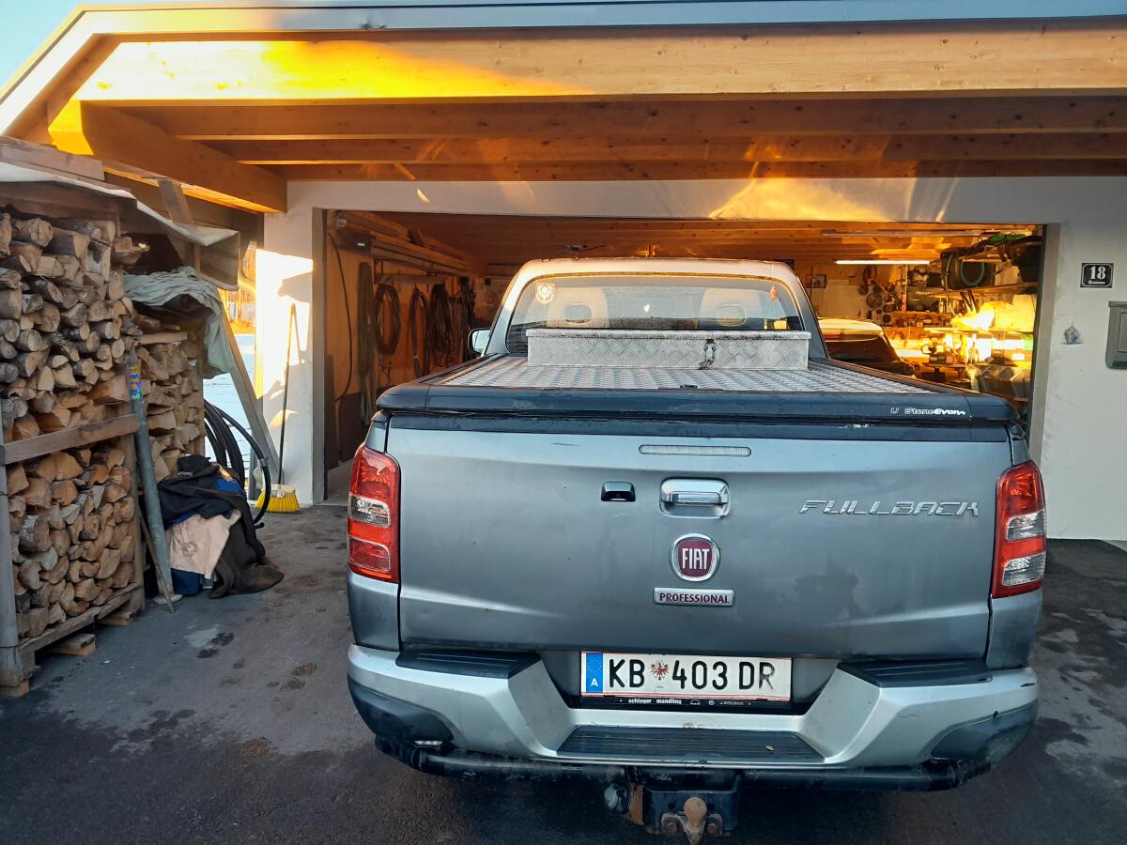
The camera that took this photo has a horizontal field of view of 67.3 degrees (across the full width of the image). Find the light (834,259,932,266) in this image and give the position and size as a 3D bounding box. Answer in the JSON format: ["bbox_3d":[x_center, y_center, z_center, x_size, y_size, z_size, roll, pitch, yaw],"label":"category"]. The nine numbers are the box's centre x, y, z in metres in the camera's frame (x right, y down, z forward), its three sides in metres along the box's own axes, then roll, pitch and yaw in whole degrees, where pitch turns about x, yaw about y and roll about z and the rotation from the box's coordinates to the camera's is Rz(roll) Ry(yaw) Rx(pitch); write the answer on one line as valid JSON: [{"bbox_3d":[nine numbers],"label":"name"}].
[{"bbox_3d":[4.005,-2.005,10.600,1.200,0.050,0.050,2,6,6],"label":"light"}]

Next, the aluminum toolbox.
[{"bbox_3d":[0.370,-0.283,3.134,0.980,0.126,0.420,1,8,3],"label":"aluminum toolbox"}]

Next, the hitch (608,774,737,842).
[{"bbox_3d":[0.247,0.872,1.920,0.300,0.160,0.220,1,8,3],"label":"hitch"}]

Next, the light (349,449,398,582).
[{"bbox_3d":[-0.487,0.230,2.211,0.160,0.355,0.190,1,8,3],"label":"light"}]

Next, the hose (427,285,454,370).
[{"bbox_3d":[-1.636,-1.298,11.300,0.220,1.130,0.650,2,6,6],"label":"hose"}]

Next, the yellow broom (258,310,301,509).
[{"bbox_3d":[-1.911,-0.104,5.840,0.300,1.450,0.120,2,-5,6],"label":"yellow broom"}]

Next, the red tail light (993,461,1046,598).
[{"bbox_3d":[1.111,0.256,2.121,0.160,0.355,0.190,1,8,3],"label":"red tail light"}]

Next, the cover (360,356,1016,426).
[{"bbox_3d":[0.347,-0.144,2.760,1.570,0.085,1.560,1,8,3],"label":"cover"}]

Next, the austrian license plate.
[{"bbox_3d":[0.305,0.637,2.118,0.520,0.120,0.012,1,8,3],"label":"austrian license plate"}]

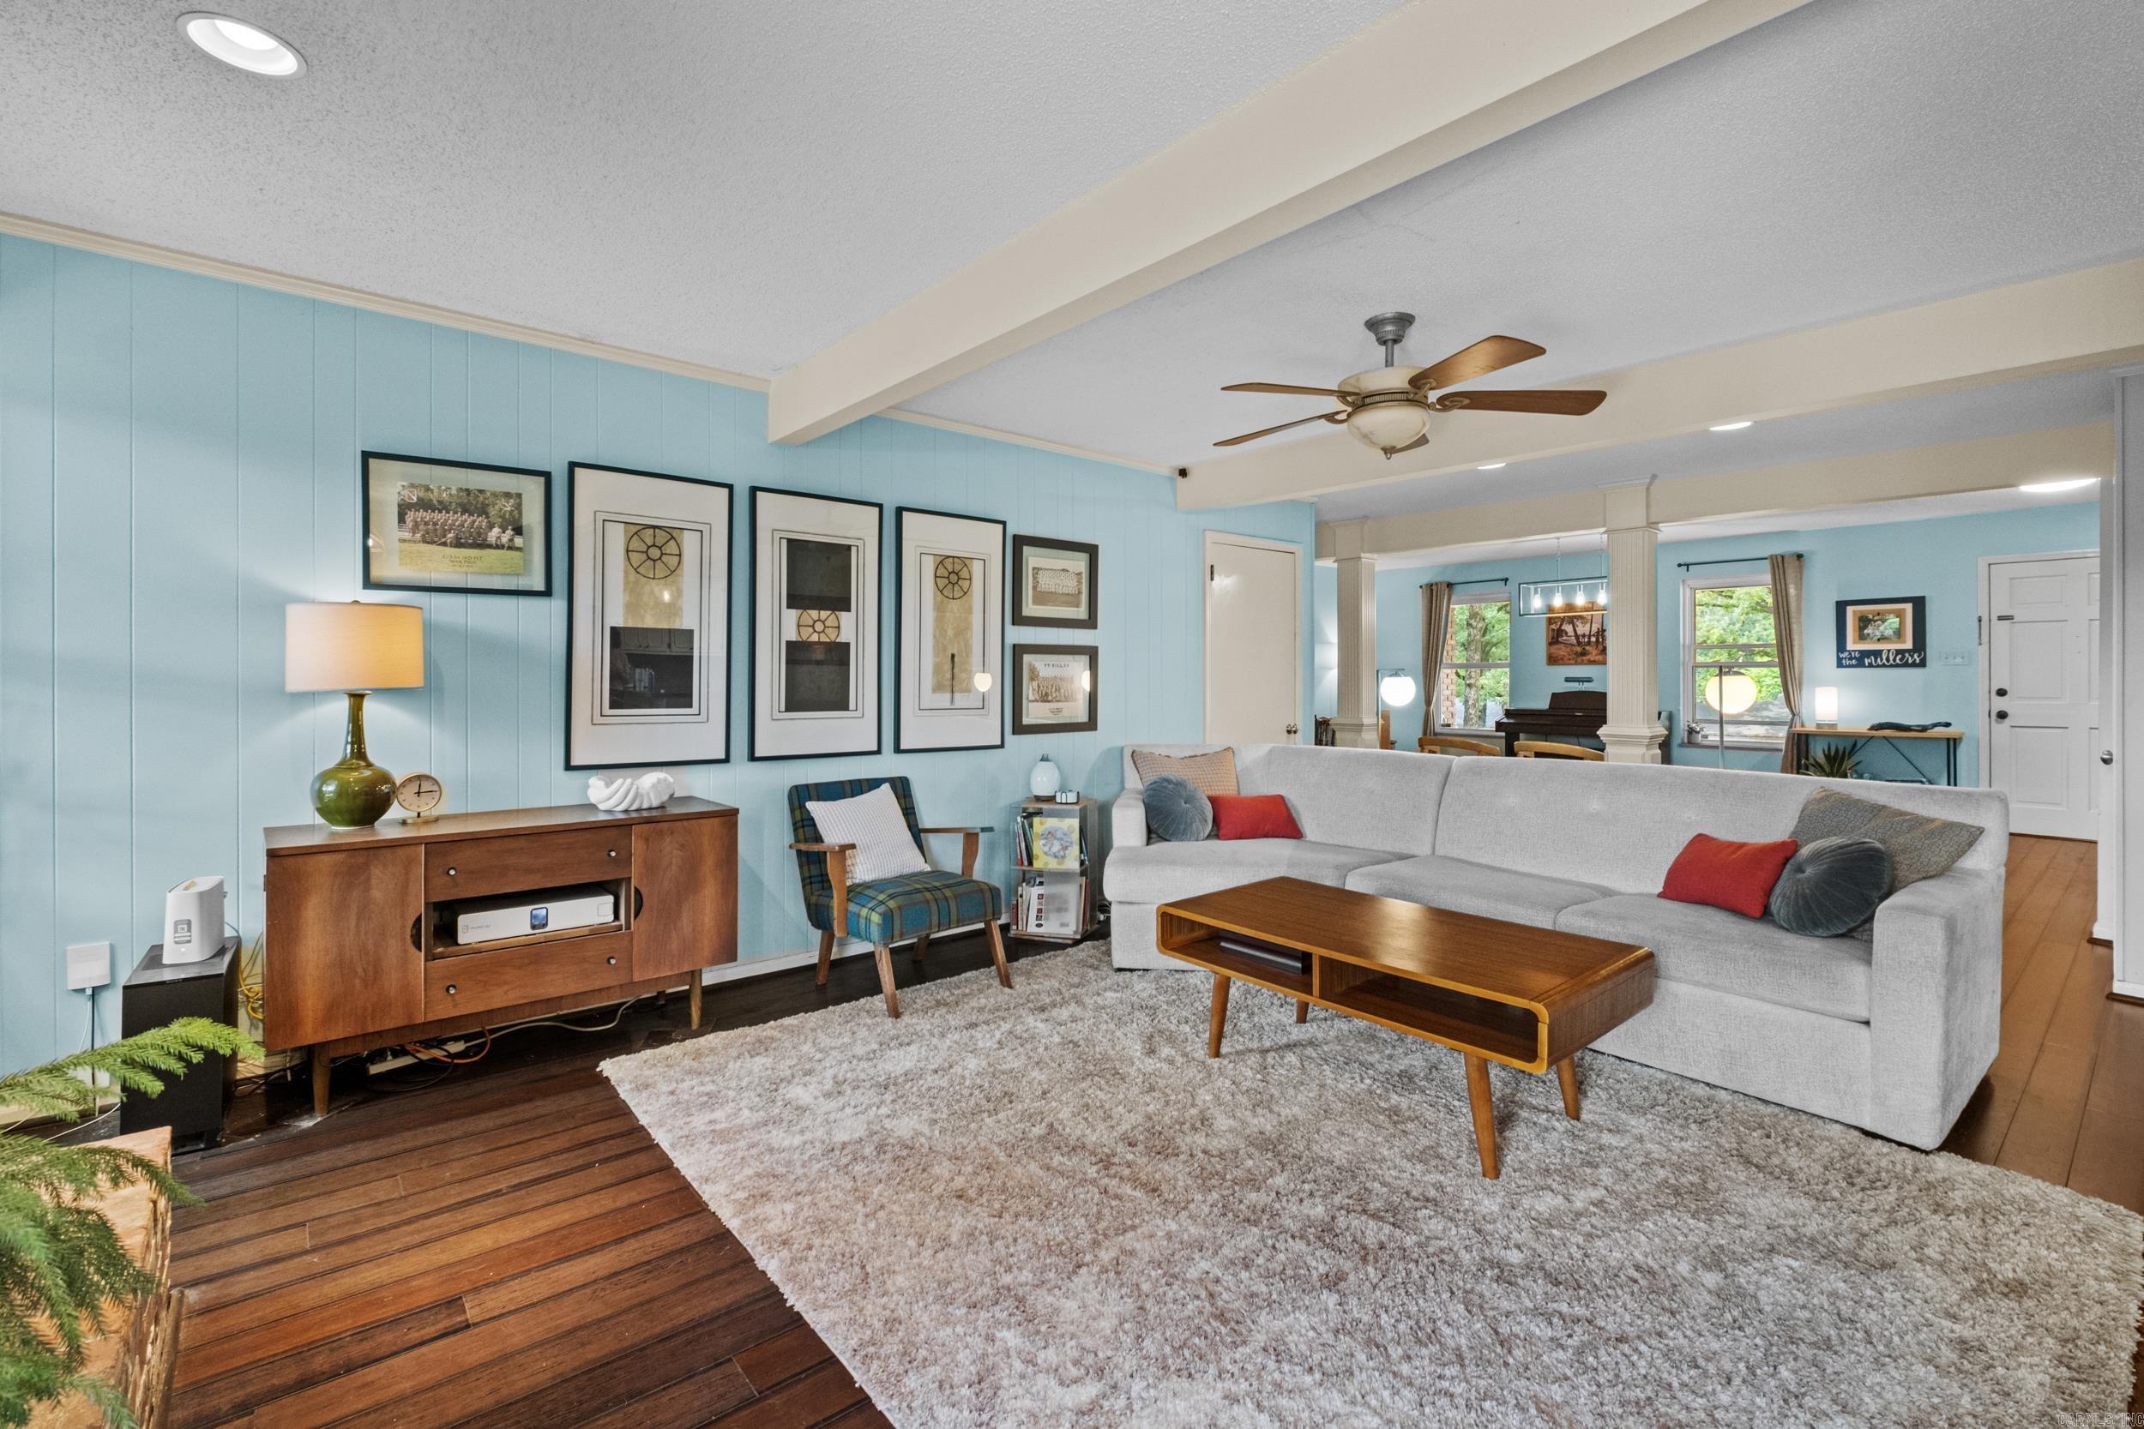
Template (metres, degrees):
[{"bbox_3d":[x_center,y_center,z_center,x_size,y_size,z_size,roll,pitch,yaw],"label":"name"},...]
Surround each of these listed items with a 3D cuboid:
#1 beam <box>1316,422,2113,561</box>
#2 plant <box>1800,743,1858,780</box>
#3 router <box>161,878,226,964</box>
[{"bbox_3d":[3.378,-1.329,5.876,0.190,0.285,4.500,-3,4,-42],"label":"beam"},{"bbox_3d":[6.320,0.490,7.451,0.390,0.500,0.390,-1,1,-38],"label":"plant"},{"bbox_3d":[-2.365,0.555,2.410,0.100,0.200,0.105,0,1,-10],"label":"router"}]

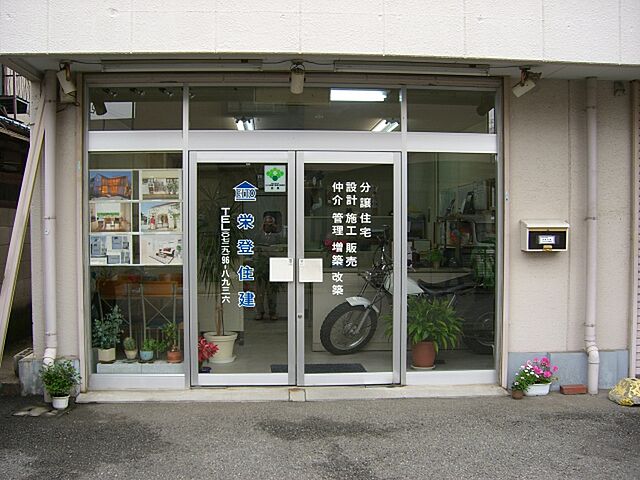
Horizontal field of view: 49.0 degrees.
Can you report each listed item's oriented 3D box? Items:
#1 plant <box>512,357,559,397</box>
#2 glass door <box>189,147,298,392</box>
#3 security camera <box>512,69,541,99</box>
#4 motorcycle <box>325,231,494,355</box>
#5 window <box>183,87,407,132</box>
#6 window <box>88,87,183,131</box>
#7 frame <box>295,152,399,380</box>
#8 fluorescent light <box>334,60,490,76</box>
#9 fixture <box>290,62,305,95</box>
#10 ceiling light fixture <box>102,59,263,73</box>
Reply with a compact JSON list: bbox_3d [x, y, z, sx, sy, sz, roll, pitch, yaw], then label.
[{"bbox_3d":[1.766,1.123,5.770,0.386,0.322,0.270,0,2,-4],"label":"plant"},{"bbox_3d":[-0.644,0.247,5.920,0.884,1.979,0.050,0,2,-4],"label":"glass door"},{"bbox_3d":[1.678,-1.280,5.694,0.220,0.220,0.150,1,2,27],"label":"security camera"},{"bbox_3d":[1.076,0.570,7.704,2.100,1.392,0.780,0,1,-4],"label":"motorcycle"},{"bbox_3d":[-0.209,-1.127,6.024,1.834,0.384,0.060,0,1,-4],"label":"window"},{"bbox_3d":[-1.525,-1.089,5.822,0.771,0.363,0.040,0,2,-4],"label":"window"},{"bbox_3d":[0.251,0.250,5.981,0.911,2.000,0.050,0,2,-4],"label":"frame"},{"bbox_3d":[0.742,-1.369,5.600,1.257,0.090,0.110,0,1,-4],"label":"fluorescent light"},{"bbox_3d":[-0.178,-1.280,5.571,0.110,0.240,0.140,0,1,-4],"label":"fixture"},{"bbox_3d":[-1.070,-1.361,5.480,1.238,0.090,0.110,0,1,-4],"label":"ceiling light fixture"}]

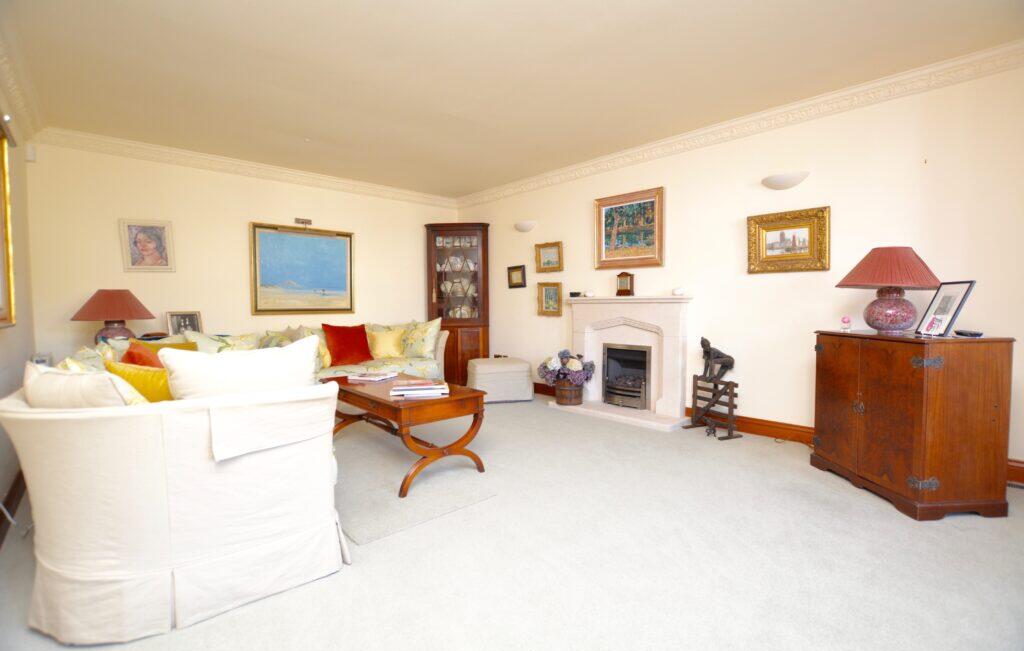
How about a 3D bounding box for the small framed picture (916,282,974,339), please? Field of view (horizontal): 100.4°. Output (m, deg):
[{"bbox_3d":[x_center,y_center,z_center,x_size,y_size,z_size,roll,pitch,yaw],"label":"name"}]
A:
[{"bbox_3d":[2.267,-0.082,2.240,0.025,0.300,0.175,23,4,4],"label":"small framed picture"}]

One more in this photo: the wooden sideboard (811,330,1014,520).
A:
[{"bbox_3d":[2.127,0.476,2.355,0.455,0.845,0.705,0,3,-3],"label":"wooden sideboard"}]

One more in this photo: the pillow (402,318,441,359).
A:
[{"bbox_3d":[-1.007,0.145,4.750,0.440,0.440,0.160,0,-15,1],"label":"pillow"}]

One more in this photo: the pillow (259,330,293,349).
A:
[{"bbox_3d":[-2.160,0.230,3.930,0.410,0.410,0.150,-3,-14,-41],"label":"pillow"}]

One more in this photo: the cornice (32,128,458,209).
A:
[{"bbox_3d":[-2.187,-1.540,4.490,3.857,0.105,0.090,-3,3,-39],"label":"cornice"}]

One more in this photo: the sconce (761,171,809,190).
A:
[{"bbox_3d":[1.968,-1.042,3.098,0.302,0.093,0.110,2,4,44],"label":"sconce"}]

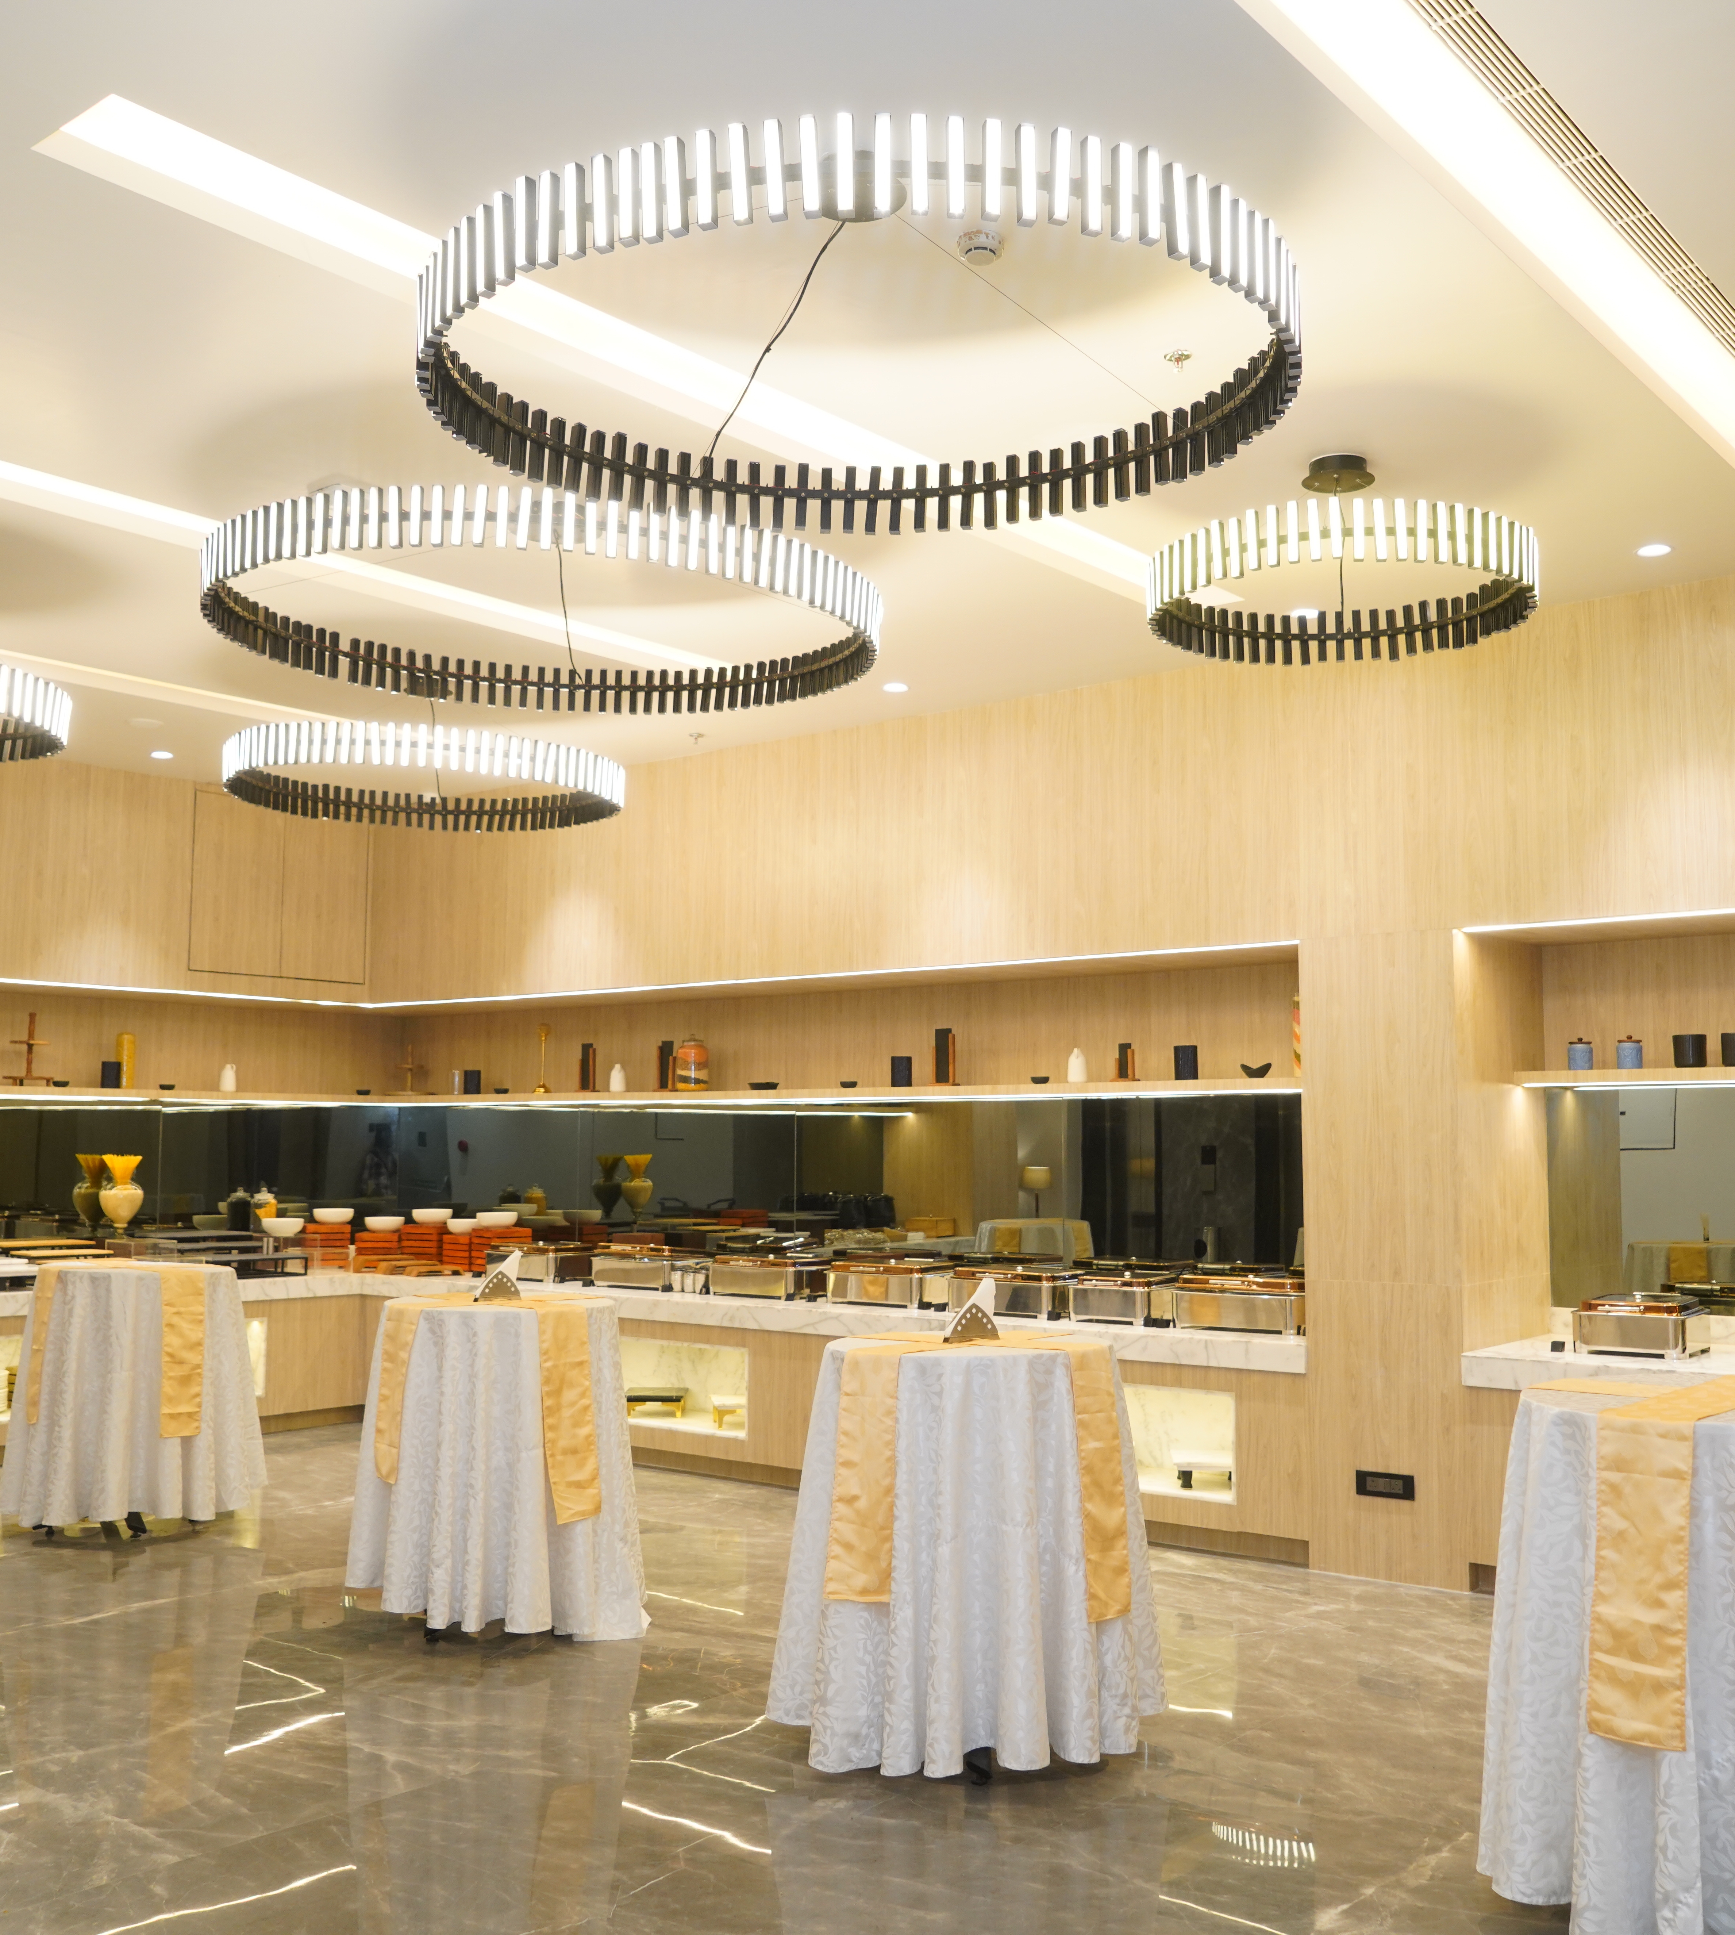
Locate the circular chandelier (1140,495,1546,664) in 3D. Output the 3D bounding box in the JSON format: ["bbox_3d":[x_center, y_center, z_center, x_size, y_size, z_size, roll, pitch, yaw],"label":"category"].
[{"bbox_3d":[1.366,-1.089,5.568,1.090,0.170,1.090,0,-5,0],"label":"circular chandelier"}]

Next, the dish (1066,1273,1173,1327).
[{"bbox_3d":[1.170,1.439,8.424,0.378,0.210,0.420,-4,-7,40],"label":"dish"}]

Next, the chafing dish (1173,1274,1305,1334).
[{"bbox_3d":[1.633,1.401,8.041,0.540,0.220,0.420,-4,-7,40],"label":"chafing dish"}]

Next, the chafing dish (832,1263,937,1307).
[{"bbox_3d":[0.159,1.514,9.262,0.560,0.205,0.420,-4,-7,40],"label":"chafing dish"}]

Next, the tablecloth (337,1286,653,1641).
[{"bbox_3d":[-1.281,1.700,6.734,1.000,1.051,1.000,0,-5,0],"label":"tablecloth"}]

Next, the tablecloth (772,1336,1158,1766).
[{"bbox_3d":[0.295,1.582,5.449,1.100,1.030,1.100,0,-5,0],"label":"tablecloth"}]

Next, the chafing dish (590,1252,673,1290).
[{"bbox_3d":[-1.149,1.621,10.352,0.570,0.195,0.390,-4,-7,38],"label":"chafing dish"}]

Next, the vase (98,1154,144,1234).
[{"bbox_3d":[-4.222,1.296,10.916,0.255,0.475,0.255,-4,-7,38],"label":"vase"}]

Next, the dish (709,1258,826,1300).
[{"bbox_3d":[-0.470,1.567,9.802,0.560,0.205,0.390,-4,-7,38],"label":"dish"}]

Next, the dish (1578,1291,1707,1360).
[{"bbox_3d":[2.904,1.328,7.188,0.410,0.215,0.410,-4,-7,38],"label":"dish"}]

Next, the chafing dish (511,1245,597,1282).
[{"bbox_3d":[-1.803,1.658,10.889,0.576,0.200,0.420,-4,-7,40],"label":"chafing dish"}]

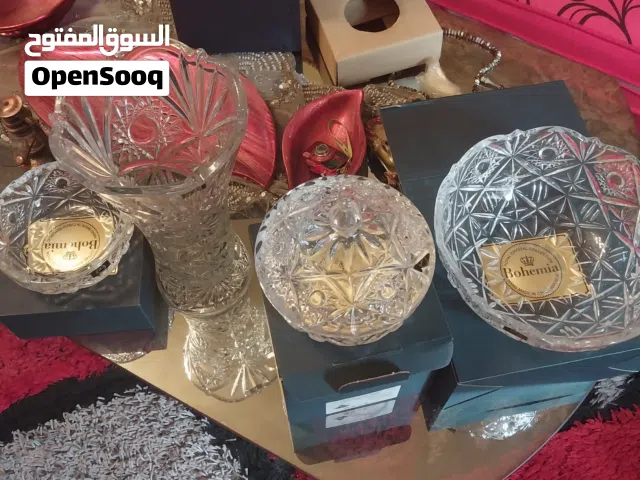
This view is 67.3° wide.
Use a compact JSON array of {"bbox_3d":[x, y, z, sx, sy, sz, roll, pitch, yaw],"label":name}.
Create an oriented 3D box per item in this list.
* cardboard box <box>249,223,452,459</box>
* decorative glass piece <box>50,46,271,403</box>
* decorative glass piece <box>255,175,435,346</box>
[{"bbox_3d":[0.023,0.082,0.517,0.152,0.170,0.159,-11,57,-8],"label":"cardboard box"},{"bbox_3d":[-0.144,-0.034,0.522,0.171,0.274,0.171,0,57,-1],"label":"decorative glass piece"},{"bbox_3d":[0.020,0.009,0.389,0.147,0.124,0.147,0,57,-1],"label":"decorative glass piece"}]

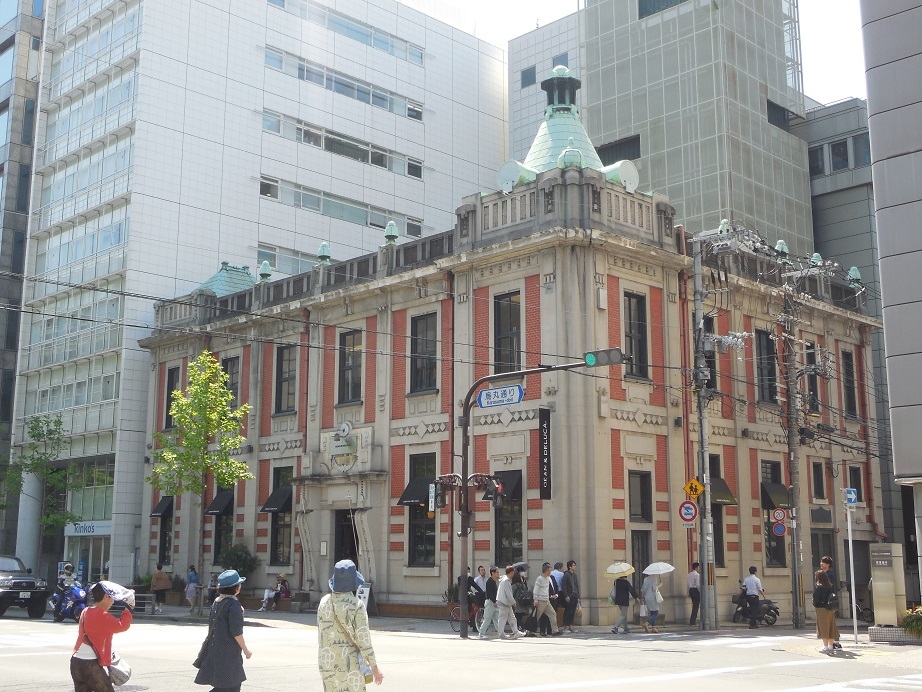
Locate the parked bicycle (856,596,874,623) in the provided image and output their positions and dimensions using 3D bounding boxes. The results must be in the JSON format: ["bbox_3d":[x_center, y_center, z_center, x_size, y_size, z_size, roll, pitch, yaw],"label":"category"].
[{"bbox_3d":[14.323,9.307,43.587,1.550,0.980,0.550,-10,-15,44],"label":"parked bicycle"}]

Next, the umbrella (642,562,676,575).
[{"bbox_3d":[4.933,5.538,30.501,0.840,0.290,0.840,-6,-10,-1],"label":"umbrella"}]

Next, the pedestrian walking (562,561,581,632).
[{"bbox_3d":[2.796,6.362,31.161,0.360,1.780,0.500,-6,-11,29],"label":"pedestrian walking"}]

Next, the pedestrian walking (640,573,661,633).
[{"bbox_3d":[4.877,6.575,31.677,0.480,1.600,0.500,6,-12,-31],"label":"pedestrian walking"}]

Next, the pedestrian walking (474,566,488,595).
[{"bbox_3d":[0.554,6.700,32.793,0.500,1.650,0.360,7,-12,-36],"label":"pedestrian walking"}]

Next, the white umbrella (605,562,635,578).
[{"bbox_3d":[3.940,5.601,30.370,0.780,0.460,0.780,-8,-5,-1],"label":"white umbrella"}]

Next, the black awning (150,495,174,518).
[{"bbox_3d":[-11.310,6.084,46.383,0.520,0.792,1.020,10,-14,-42],"label":"black awning"}]

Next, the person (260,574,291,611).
[{"bbox_3d":[-6.114,8.124,40.397,0.880,1.270,0.550,6,-12,-31],"label":"person"}]

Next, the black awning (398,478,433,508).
[{"bbox_3d":[-1.405,4.600,38.777,0.593,0.845,1.129,10,-15,-44],"label":"black awning"}]

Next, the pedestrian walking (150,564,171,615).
[{"bbox_3d":[-10.068,8.159,41.204,0.640,1.600,0.450,6,-12,-31],"label":"pedestrian walking"}]

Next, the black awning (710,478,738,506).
[{"bbox_3d":[8.200,4.589,38.955,1.350,0.860,0.580,10,-14,-44],"label":"black awning"}]

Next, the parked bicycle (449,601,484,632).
[{"bbox_3d":[0.221,6.567,30.194,0.550,1.050,1.700,8,-13,-38],"label":"parked bicycle"}]

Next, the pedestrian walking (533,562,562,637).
[{"bbox_3d":[2.078,6.050,29.255,0.750,1.714,0.500,2,-11,-8],"label":"pedestrian walking"}]

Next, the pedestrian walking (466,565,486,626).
[{"bbox_3d":[0.254,6.443,31.234,0.550,1.610,0.520,-6,-12,31],"label":"pedestrian walking"}]

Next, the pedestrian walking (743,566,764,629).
[{"bbox_3d":[7.846,6.764,33.022,0.520,1.670,0.400,-3,-11,14],"label":"pedestrian walking"}]

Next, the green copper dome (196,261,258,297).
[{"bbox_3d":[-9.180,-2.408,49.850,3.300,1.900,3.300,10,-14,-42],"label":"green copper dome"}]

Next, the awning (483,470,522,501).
[{"bbox_3d":[1.228,4.094,36.210,0.570,0.861,1.095,10,-15,-44],"label":"awning"}]

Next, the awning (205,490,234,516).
[{"bbox_3d":[-9.272,6.033,46.967,0.570,0.880,1.220,9,-14,-42],"label":"awning"}]

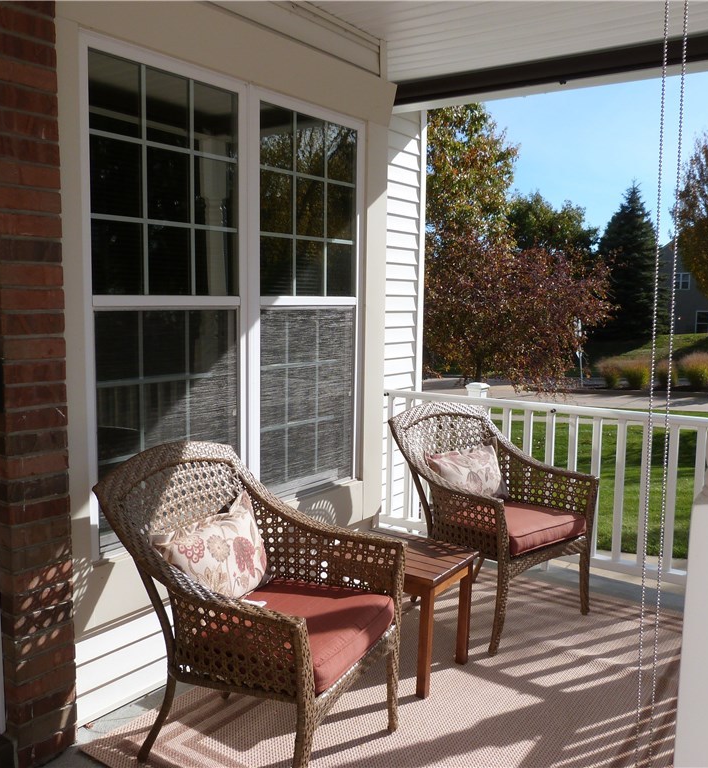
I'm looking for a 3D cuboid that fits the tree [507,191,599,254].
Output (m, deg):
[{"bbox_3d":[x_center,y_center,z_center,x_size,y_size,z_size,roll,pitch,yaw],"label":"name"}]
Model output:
[{"bbox_3d":[9.943,-6.089,38.000,5.755,7.811,5.550,1,7,0],"label":"tree"}]

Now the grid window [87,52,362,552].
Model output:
[{"bbox_3d":[-0.402,-0.294,2.839,0.100,1.613,1.401,6,9,38],"label":"grid window"}]

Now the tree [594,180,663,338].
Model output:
[{"bbox_3d":[14.582,-6.460,39.000,4.008,8.333,4.008,1,7,0],"label":"tree"}]

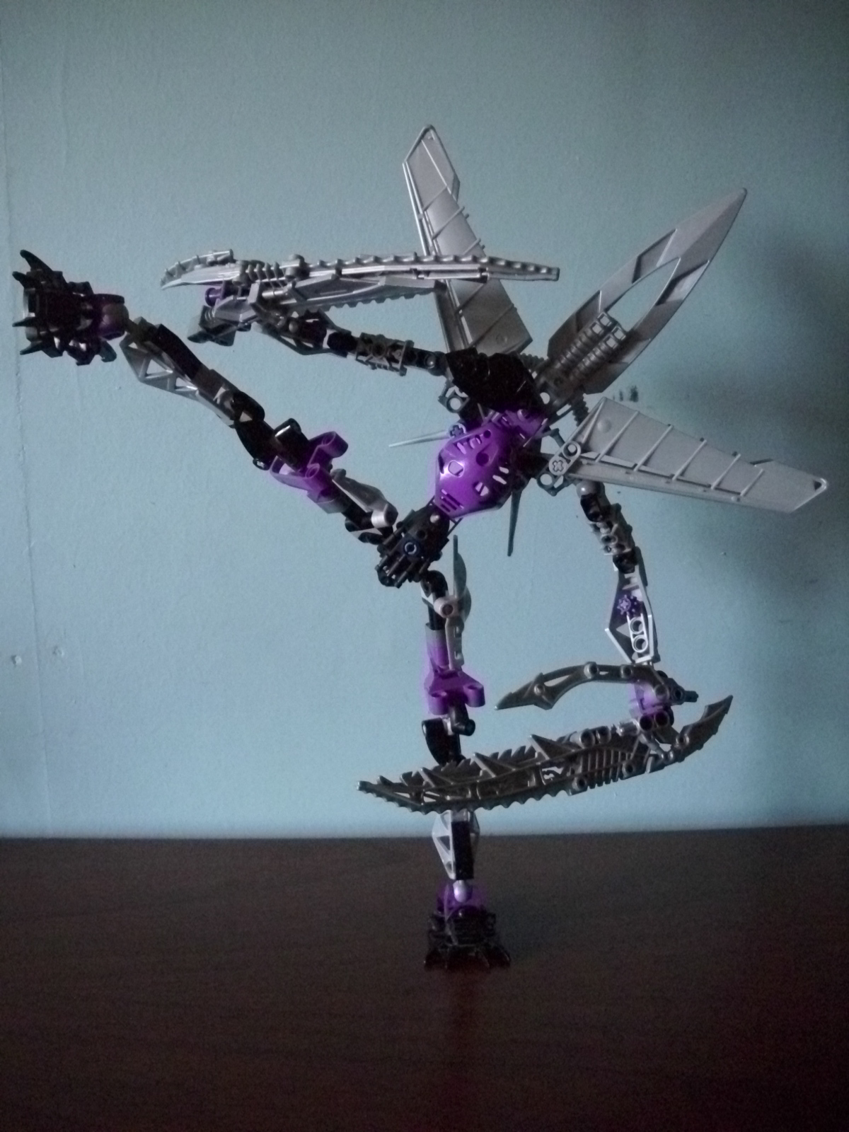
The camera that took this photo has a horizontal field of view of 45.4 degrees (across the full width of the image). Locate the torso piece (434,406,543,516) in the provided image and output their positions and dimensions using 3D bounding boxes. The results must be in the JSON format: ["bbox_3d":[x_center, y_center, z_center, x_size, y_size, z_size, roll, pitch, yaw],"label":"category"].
[{"bbox_3d":[0.026,-0.040,0.398,0.033,0.047,0.027,37,-3,7],"label":"torso piece"}]

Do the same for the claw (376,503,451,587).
[{"bbox_3d":[-0.004,-0.008,0.400,0.022,0.036,0.020,41,0,2],"label":"claw"}]

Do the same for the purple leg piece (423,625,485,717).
[{"bbox_3d":[0.012,0.042,0.405,0.023,0.033,0.019,-6,8,-19],"label":"purple leg piece"}]

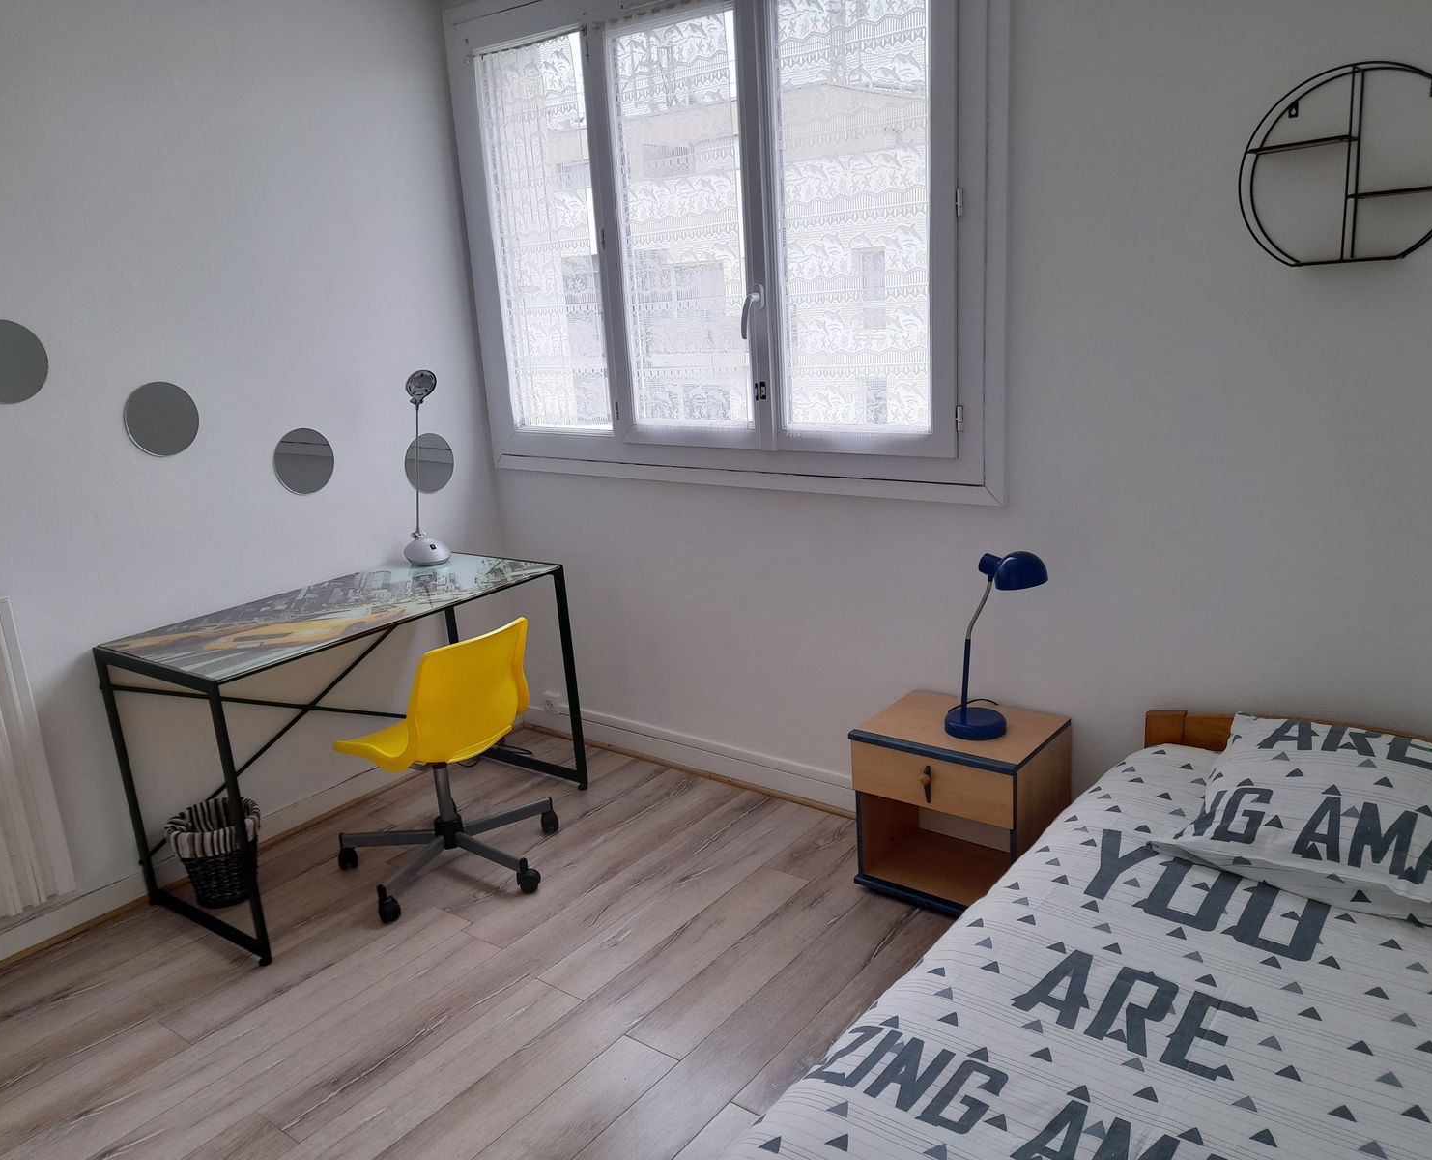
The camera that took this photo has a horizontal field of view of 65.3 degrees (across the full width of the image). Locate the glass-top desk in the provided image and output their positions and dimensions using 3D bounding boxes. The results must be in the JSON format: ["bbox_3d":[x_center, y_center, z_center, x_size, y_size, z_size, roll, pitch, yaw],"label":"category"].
[{"bbox_3d":[-1.029,0.430,3.299,0.592,0.748,1.158,7,18,36],"label":"glass-top desk"}]

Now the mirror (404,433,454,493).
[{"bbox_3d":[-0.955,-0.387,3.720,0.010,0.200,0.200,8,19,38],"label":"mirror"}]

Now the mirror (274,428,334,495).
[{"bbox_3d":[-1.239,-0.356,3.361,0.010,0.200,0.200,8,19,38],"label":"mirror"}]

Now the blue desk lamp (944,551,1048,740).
[{"bbox_3d":[0.678,0.158,2.705,0.265,0.460,0.155,10,20,42],"label":"blue desk lamp"}]

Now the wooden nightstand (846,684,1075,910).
[{"bbox_3d":[0.633,0.585,2.883,0.446,0.448,0.335,8,19,37],"label":"wooden nightstand"}]

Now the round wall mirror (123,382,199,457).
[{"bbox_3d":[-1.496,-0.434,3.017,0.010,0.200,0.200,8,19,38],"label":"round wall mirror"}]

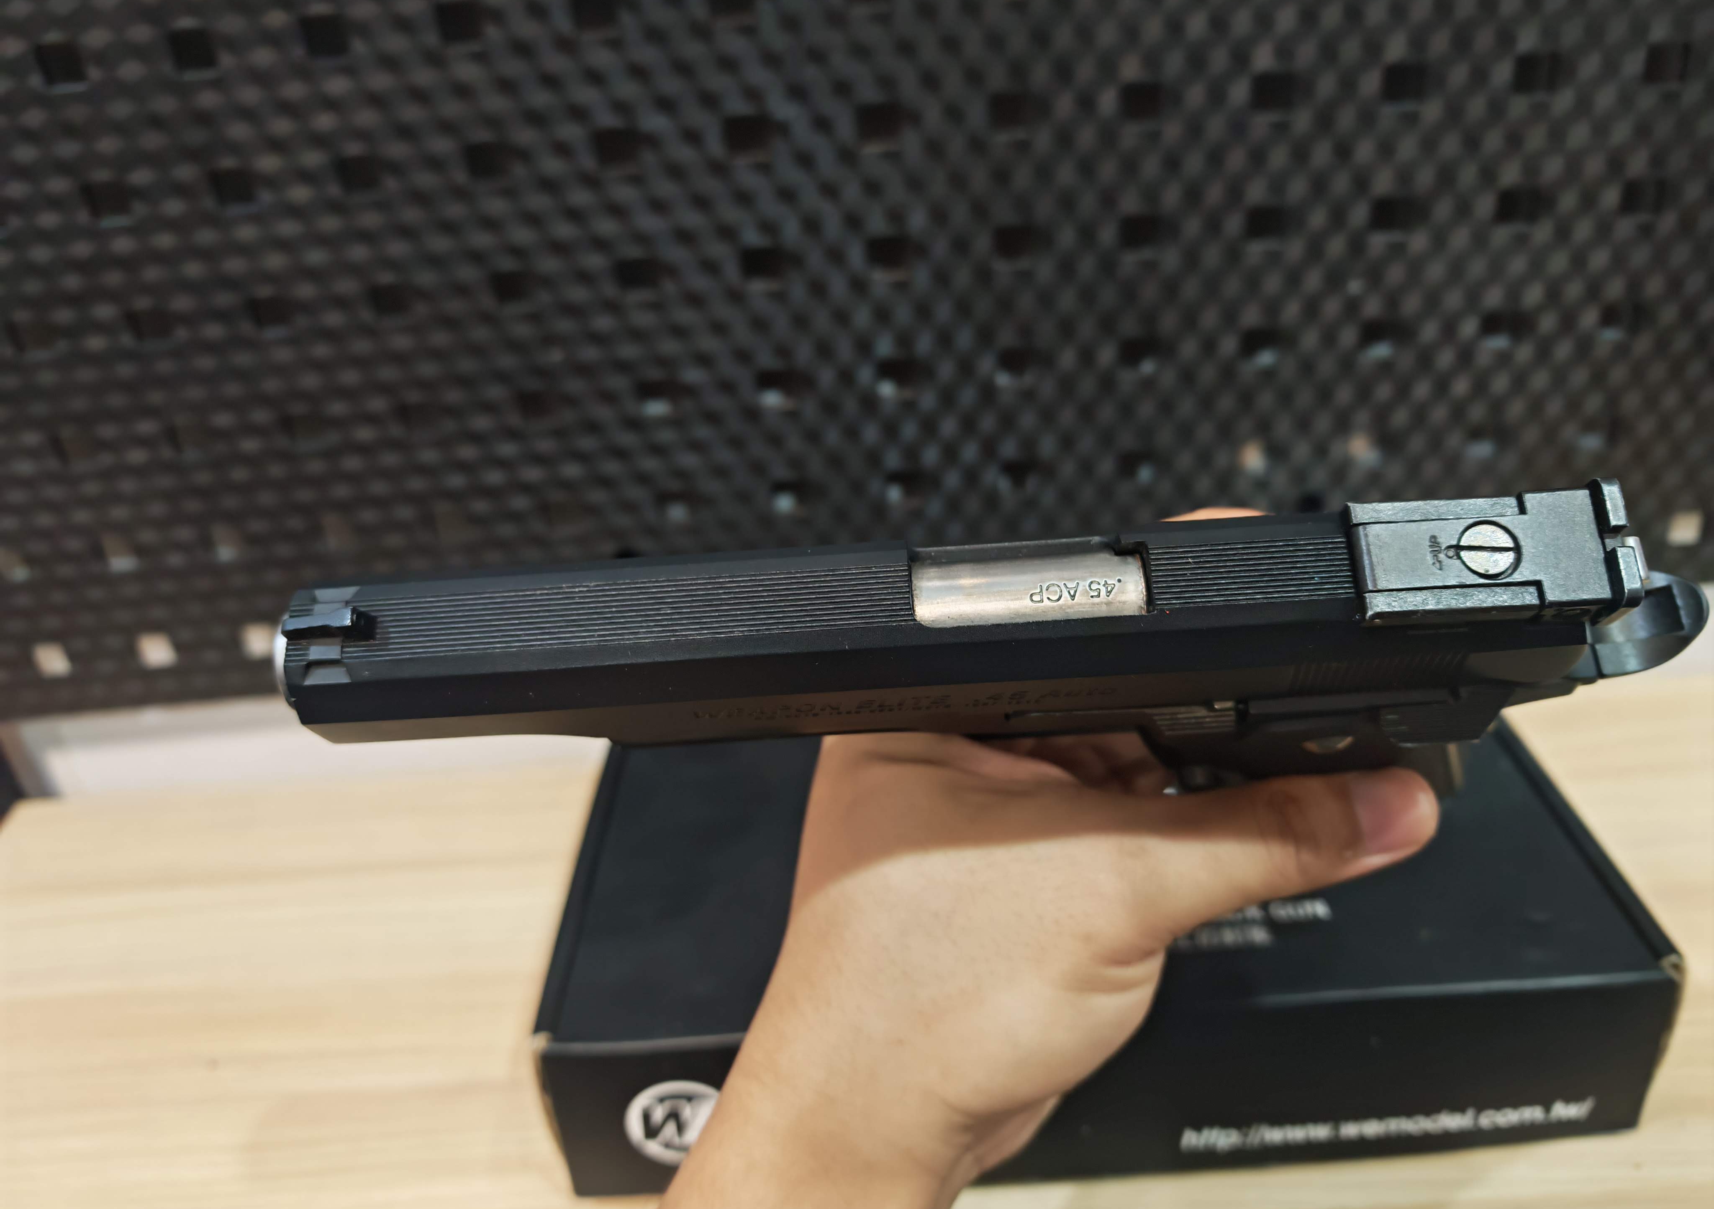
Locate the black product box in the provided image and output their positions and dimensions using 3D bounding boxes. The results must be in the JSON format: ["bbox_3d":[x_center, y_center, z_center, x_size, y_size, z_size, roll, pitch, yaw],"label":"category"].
[{"bbox_3d":[0.053,0.071,0.338,0.249,0.050,0.162,-5,27,1],"label":"black product box"}]

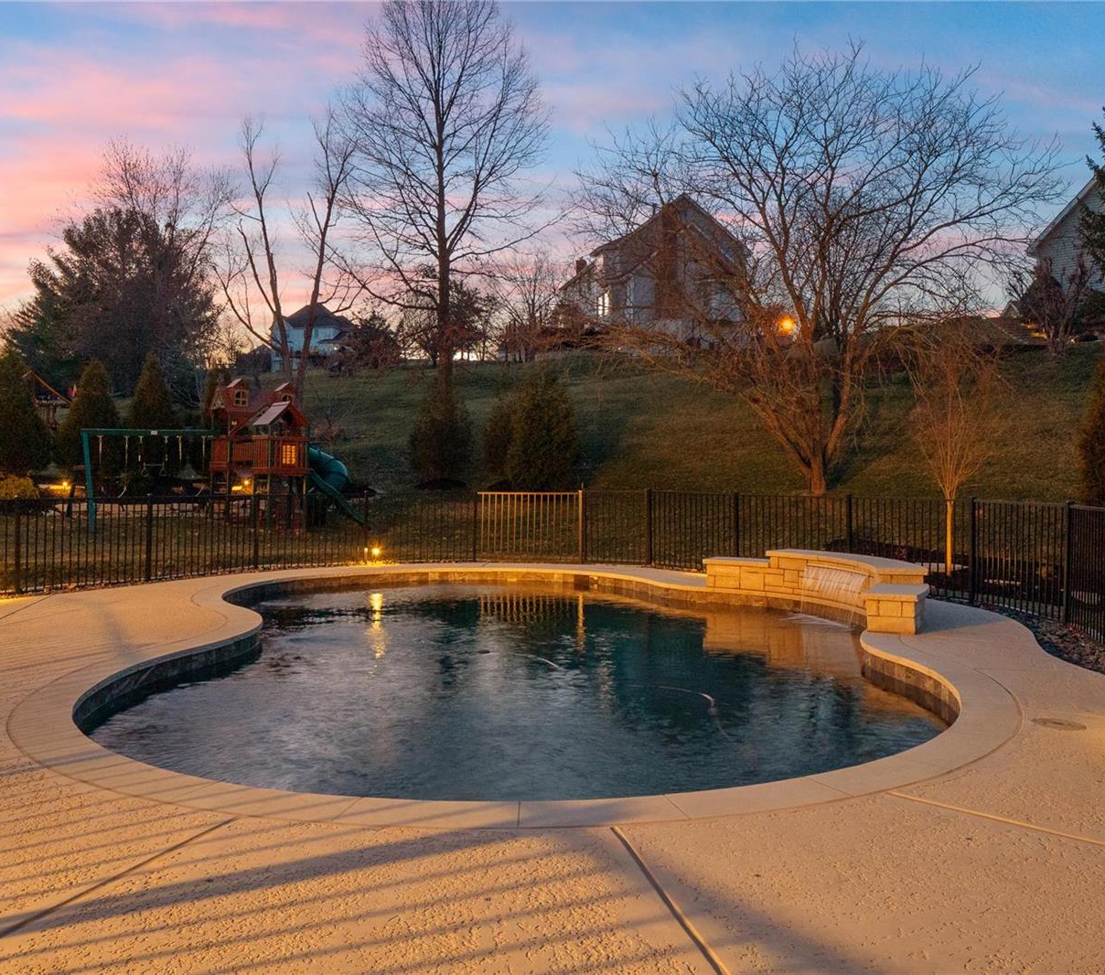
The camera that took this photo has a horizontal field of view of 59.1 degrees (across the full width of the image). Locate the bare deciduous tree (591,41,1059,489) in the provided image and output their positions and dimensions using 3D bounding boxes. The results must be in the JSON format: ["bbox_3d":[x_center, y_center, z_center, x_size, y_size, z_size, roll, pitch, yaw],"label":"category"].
[{"bbox_3d":[6.020,-4.970,22.000,10.500,10.200,9.800,0,0,0],"label":"bare deciduous tree"}]

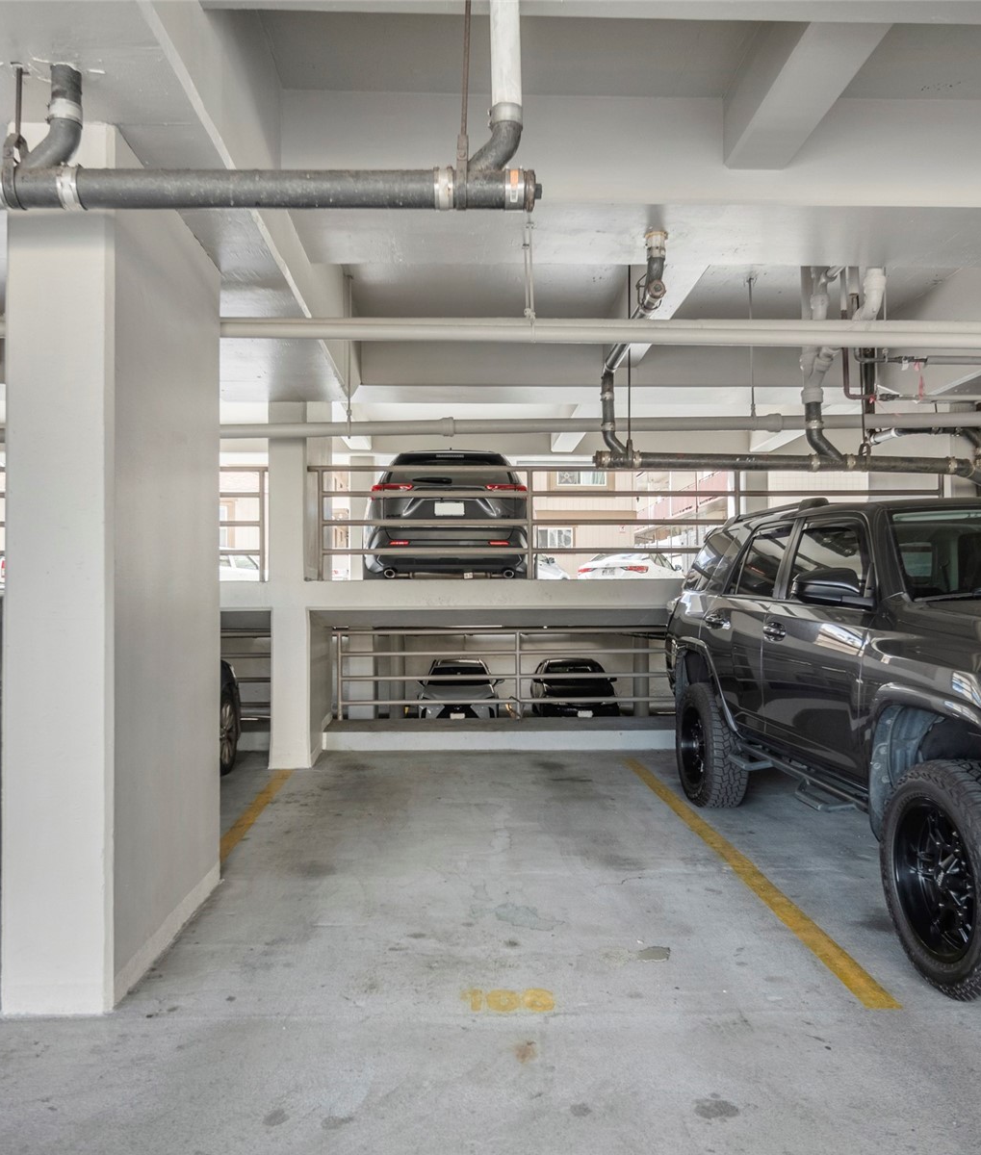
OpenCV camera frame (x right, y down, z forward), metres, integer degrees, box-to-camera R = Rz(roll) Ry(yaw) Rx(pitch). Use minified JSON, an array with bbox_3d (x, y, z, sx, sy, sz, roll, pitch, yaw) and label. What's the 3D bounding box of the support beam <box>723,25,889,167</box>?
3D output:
[{"bbox_3d":[1.357,-2.241,3.758,0.319,0.379,1.459,0,-1,-2],"label":"support beam"}]

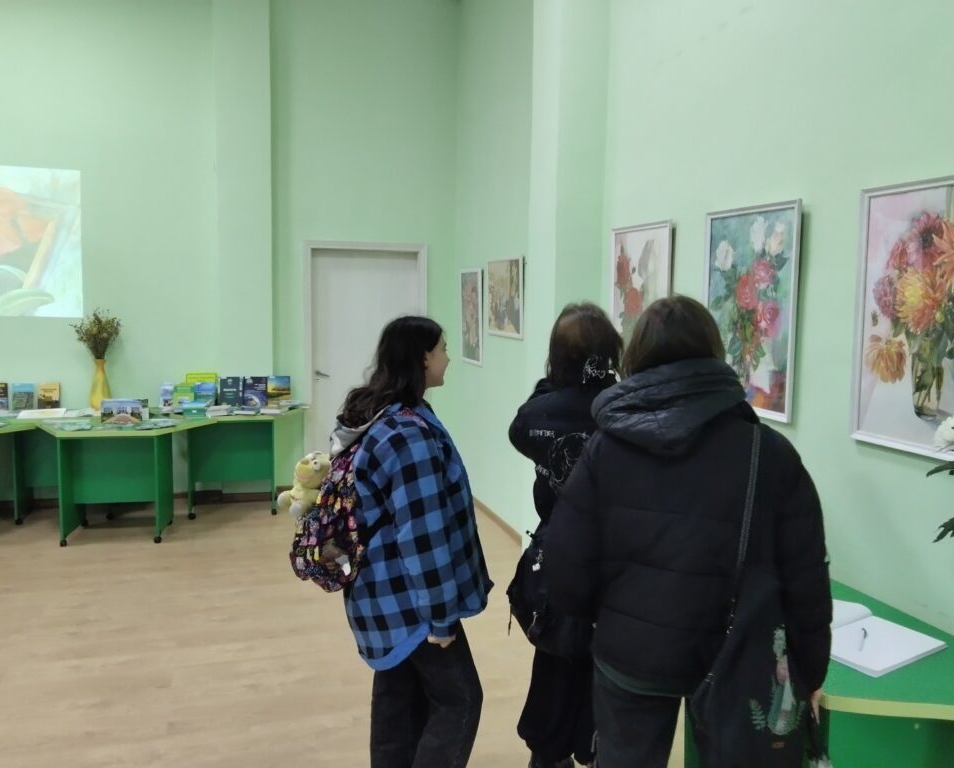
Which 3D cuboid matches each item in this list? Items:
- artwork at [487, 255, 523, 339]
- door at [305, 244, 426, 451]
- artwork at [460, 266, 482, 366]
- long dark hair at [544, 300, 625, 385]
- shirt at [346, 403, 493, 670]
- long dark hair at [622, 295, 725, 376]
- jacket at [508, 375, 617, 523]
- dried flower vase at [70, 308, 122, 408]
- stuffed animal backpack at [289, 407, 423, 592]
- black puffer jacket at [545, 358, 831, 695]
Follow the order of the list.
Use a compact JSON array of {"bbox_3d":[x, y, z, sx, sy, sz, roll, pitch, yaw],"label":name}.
[{"bbox_3d":[0.178,-0.587,5.250,0.040,0.520,0.670,-3,7,-16],"label":"artwork"},{"bbox_3d":[-0.924,-0.128,6.459,0.985,2.080,0.100,-1,6,-16],"label":"door"},{"bbox_3d":[-0.058,-0.529,6.052,0.040,0.735,0.560,-3,7,-16],"label":"artwork"},{"bbox_3d":[0.348,-0.124,2.470,0.245,0.280,0.240,3,6,18],"label":"long dark hair"},{"bbox_3d":[-0.176,0.423,2.350,0.370,0.730,0.500,-3,7,-35],"label":"shirt"},{"bbox_3d":[0.424,-0.086,1.660,0.220,0.220,0.220,3,6,15],"label":"long dark hair"},{"bbox_3d":[0.356,0.172,2.480,0.490,0.540,0.370,3,7,20],"label":"jacket"},{"bbox_3d":[-2.830,-0.168,5.720,0.320,0.750,0.320,-1,6,-16],"label":"dried flower vase"},{"bbox_3d":[-0.385,0.338,2.220,0.250,0.480,0.310,-3,7,-35],"label":"stuffed animal backpack"},{"bbox_3d":[0.452,0.283,1.650,0.580,0.680,0.370,3,6,18],"label":"black puffer jacket"}]

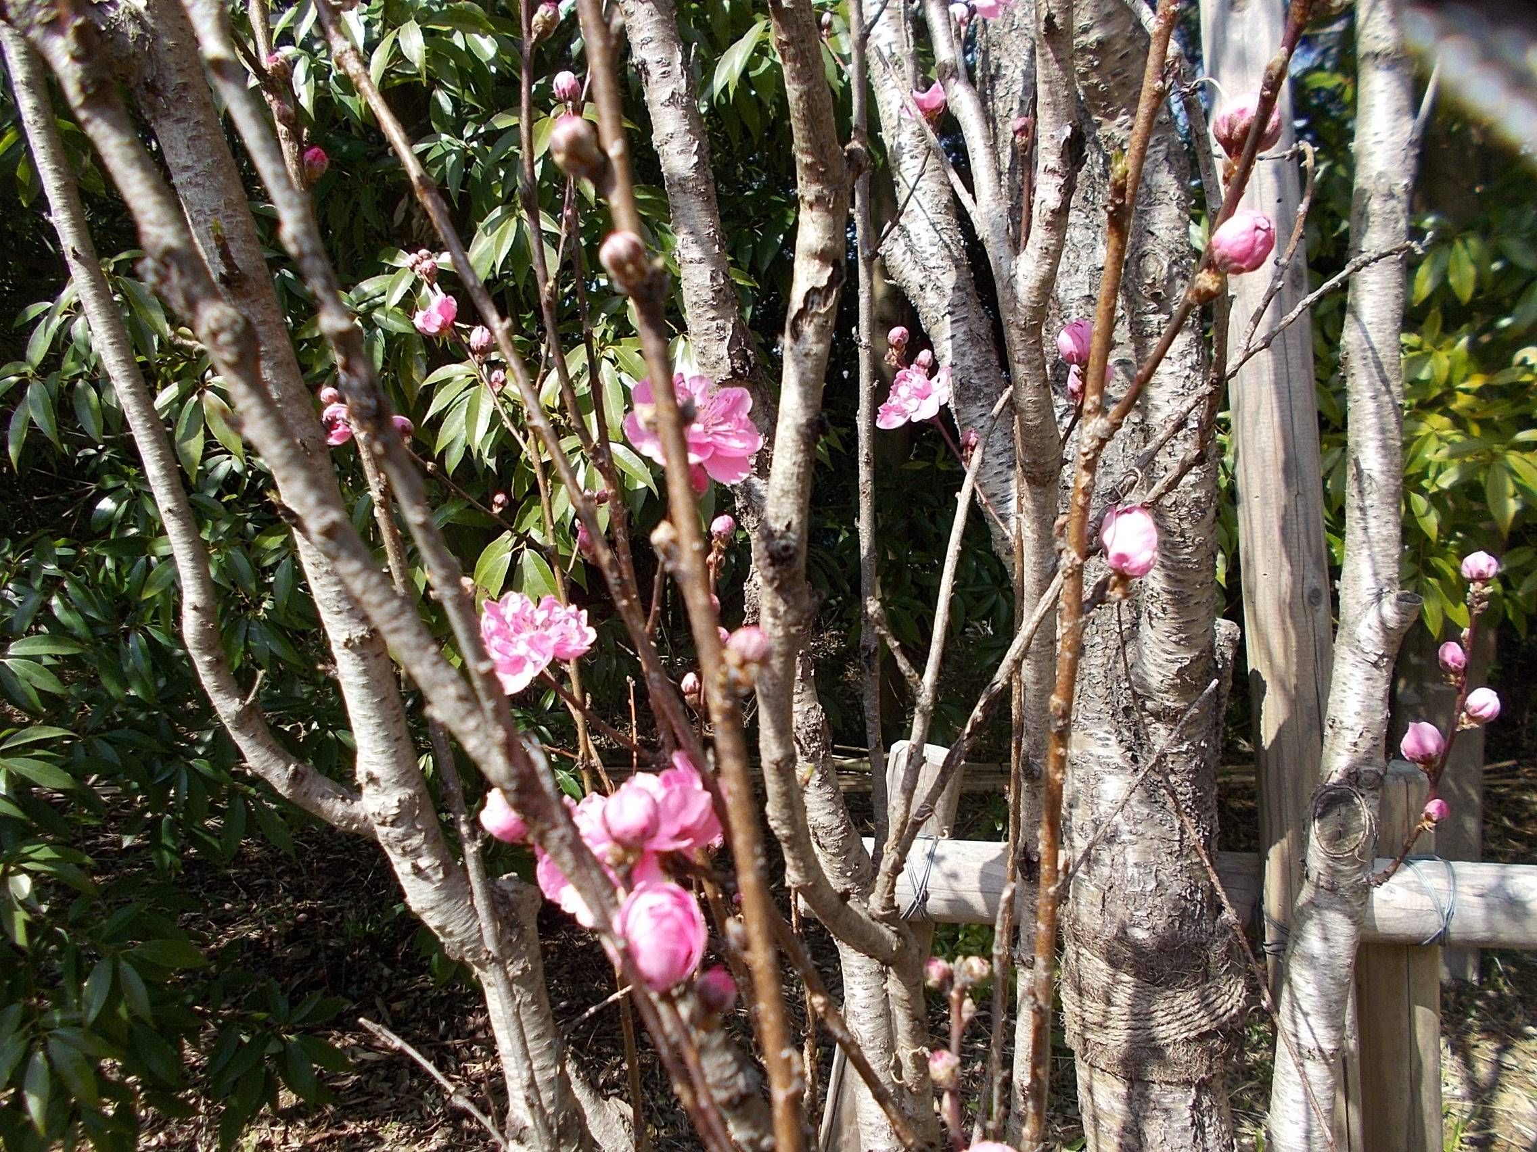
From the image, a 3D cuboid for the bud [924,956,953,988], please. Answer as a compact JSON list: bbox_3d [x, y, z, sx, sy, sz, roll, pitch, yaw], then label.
[{"bbox_3d":[0.044,0.103,0.300,0.008,0.009,0.008,-25,12,0],"label":"bud"}]

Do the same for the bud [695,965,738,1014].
[{"bbox_3d":[-0.012,0.095,0.265,0.009,0.011,0.009,22,18,0],"label":"bud"}]

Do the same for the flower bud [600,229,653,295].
[{"bbox_3d":[-0.030,-0.067,0.245,0.010,0.013,0.010,-25,18,0],"label":"flower bud"}]

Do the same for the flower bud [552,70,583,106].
[{"bbox_3d":[-0.073,-0.177,0.420,0.010,0.014,0.010,-6,3,0],"label":"flower bud"}]

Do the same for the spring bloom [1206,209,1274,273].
[{"bbox_3d":[0.133,-0.094,0.325,0.020,0.017,0.017,-43,0,12],"label":"spring bloom"}]

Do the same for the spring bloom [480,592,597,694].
[{"bbox_3d":[-0.087,0.025,0.430,0.041,0.037,0.031,1,5,-6],"label":"spring bloom"}]

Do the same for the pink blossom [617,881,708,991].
[{"bbox_3d":[-0.024,0.081,0.260,0.019,0.024,0.019,-13,18,0],"label":"pink blossom"}]

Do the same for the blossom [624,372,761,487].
[{"bbox_3d":[-0.024,-0.047,0.365,0.042,0.035,0.029,-1,5,-22],"label":"blossom"}]

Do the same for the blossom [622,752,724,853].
[{"bbox_3d":[-0.026,0.062,0.315,0.029,0.028,0.025,0,5,-19],"label":"blossom"}]

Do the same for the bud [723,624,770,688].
[{"bbox_3d":[-0.005,0.019,0.265,0.010,0.014,0.010,15,6,0],"label":"bud"}]

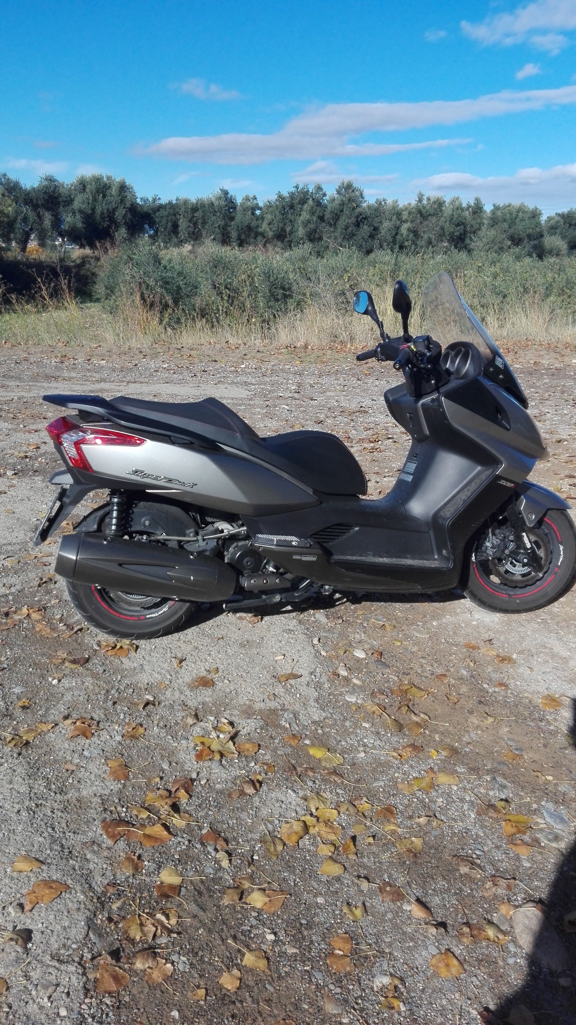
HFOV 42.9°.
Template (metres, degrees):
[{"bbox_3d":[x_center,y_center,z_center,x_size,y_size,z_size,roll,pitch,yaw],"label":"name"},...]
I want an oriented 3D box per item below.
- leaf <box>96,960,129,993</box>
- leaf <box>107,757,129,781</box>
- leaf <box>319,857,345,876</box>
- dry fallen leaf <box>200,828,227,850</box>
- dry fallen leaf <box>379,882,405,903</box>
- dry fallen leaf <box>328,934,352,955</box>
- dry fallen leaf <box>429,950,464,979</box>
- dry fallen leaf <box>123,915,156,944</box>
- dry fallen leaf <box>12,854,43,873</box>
[{"bbox_3d":[-0.369,0.973,1.538,0.069,0.015,0.070,1,20,2],"label":"leaf"},{"bbox_3d":[-0.490,0.742,2.115,0.058,0.015,0.089,-4,21,-11],"label":"leaf"},{"bbox_3d":[0.112,0.873,1.797,0.053,0.013,0.051,9,22,24],"label":"leaf"},{"bbox_3d":[-0.191,0.859,1.923,0.075,0.020,0.034,13,24,32],"label":"dry fallen leaf"},{"bbox_3d":[0.244,0.897,1.735,0.057,0.011,0.052,-2,20,-7],"label":"dry fallen leaf"},{"bbox_3d":[0.125,0.965,1.643,0.051,0.015,0.041,19,28,42],"label":"dry fallen leaf"},{"bbox_3d":[0.334,0.961,1.555,0.058,0.015,0.061,-13,24,-33],"label":"dry fallen leaf"},{"bbox_3d":[-0.329,0.921,1.623,0.041,0.022,0.074,-17,26,-38],"label":"dry fallen leaf"},{"bbox_3d":[-0.642,0.867,1.809,0.075,0.013,0.044,0,20,0],"label":"dry fallen leaf"}]

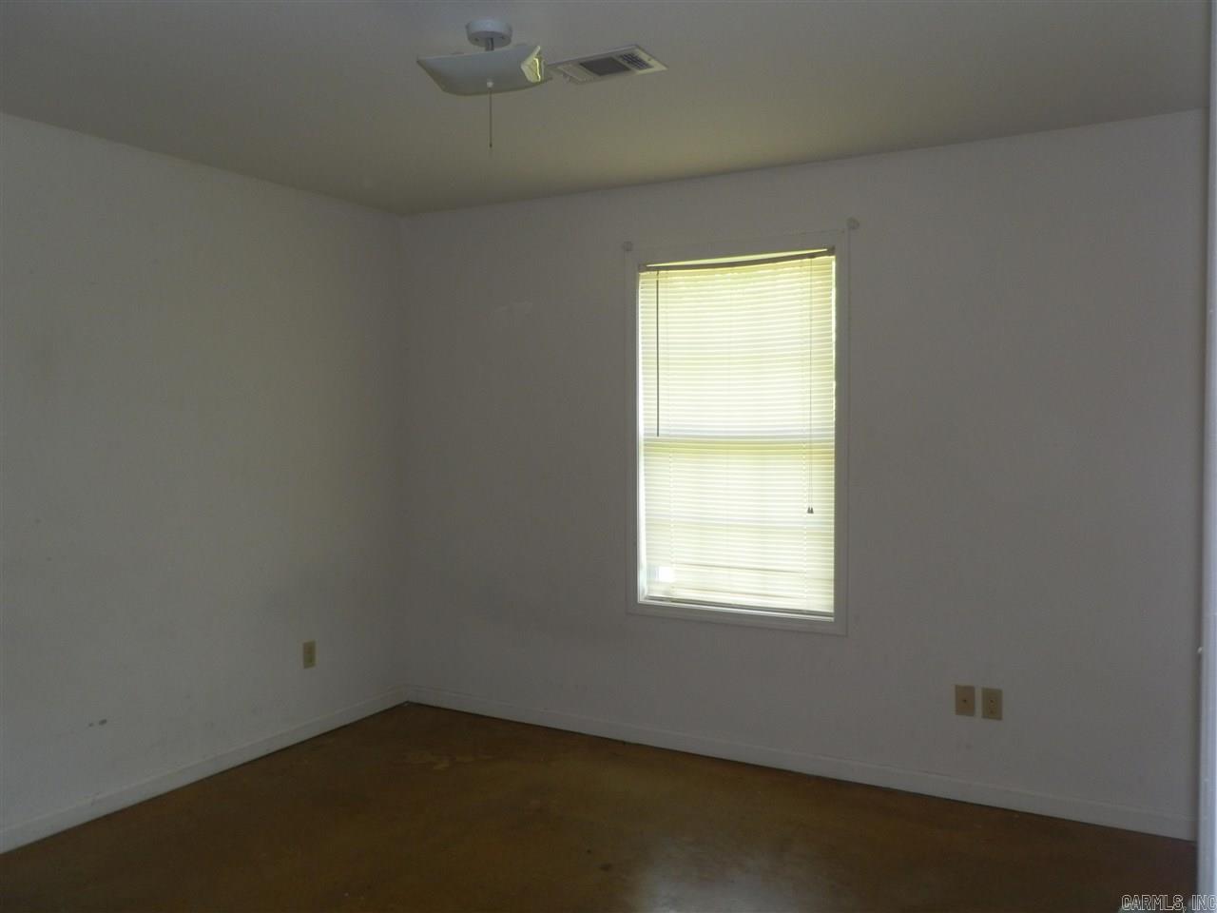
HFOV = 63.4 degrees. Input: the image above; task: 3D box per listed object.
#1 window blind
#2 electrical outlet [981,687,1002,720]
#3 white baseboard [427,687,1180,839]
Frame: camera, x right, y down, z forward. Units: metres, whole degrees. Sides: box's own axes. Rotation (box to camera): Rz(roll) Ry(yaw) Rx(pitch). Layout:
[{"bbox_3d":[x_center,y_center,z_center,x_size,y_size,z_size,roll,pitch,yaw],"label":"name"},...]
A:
[{"bbox_3d":[0.526,-0.091,4.117,0.866,1.460,0.050,1,2,29],"label":"window blind"},{"bbox_3d":[1.410,0.911,3.619,0.073,0.114,0.010,1,2,29],"label":"electrical outlet"},{"bbox_3d":[0.478,1.232,4.157,3.450,0.083,0.015,1,2,29],"label":"white baseboard"}]

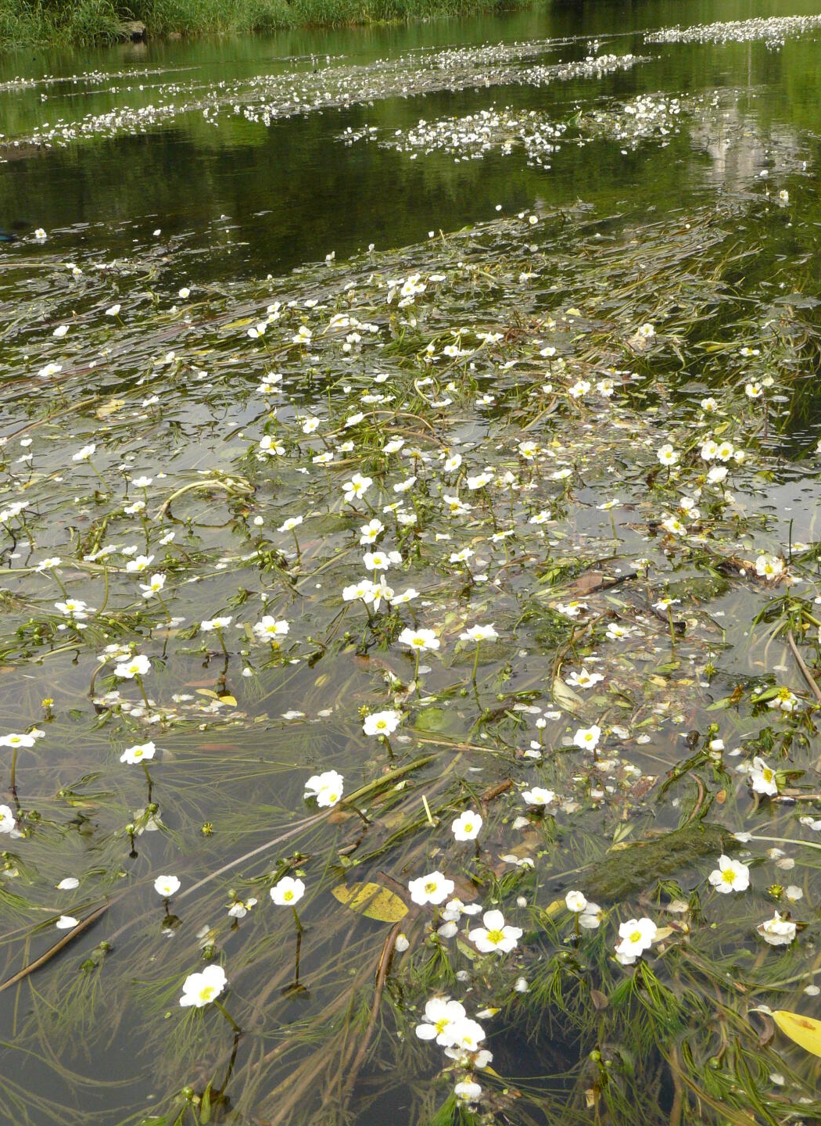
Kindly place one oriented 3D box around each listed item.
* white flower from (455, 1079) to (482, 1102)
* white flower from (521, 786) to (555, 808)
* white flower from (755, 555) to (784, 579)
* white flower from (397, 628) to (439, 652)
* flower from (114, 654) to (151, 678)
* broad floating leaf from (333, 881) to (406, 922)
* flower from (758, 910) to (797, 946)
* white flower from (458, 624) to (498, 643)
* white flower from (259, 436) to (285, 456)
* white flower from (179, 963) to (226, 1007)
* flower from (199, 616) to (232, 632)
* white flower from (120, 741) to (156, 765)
[{"bbox_3d":[0.029,0.259,0.749,0.012,0.006,0.012,-2,22,1],"label":"white flower"},{"bbox_3d":[0.090,0.165,1.072,0.023,0.009,0.023,-1,25,5],"label":"white flower"},{"bbox_3d":[0.342,0.004,1.453,0.027,0.011,0.027,3,53,13],"label":"white flower"},{"bbox_3d":[0.006,0.056,1.132,0.029,0.009,0.029,1,22,0],"label":"white flower"},{"bbox_3d":[-0.205,0.076,1.130,0.025,0.008,0.025,-20,25,-11],"label":"flower"},{"bbox_3d":[-0.025,0.219,0.989,0.029,0.005,0.056,-18,27,-34],"label":"broad floating leaf"},{"bbox_3d":[0.207,0.206,0.862,0.021,0.012,0.021,3,22,14],"label":"flower"},{"bbox_3d":[0.057,0.059,1.274,0.033,0.013,0.033,-6,22,4],"label":"white flower"},{"bbox_3d":[-0.158,-0.133,1.746,0.029,0.009,0.029,6,44,-6],"label":"white flower"},{"bbox_3d":[-0.109,0.226,0.812,0.029,0.006,0.029,-35,23,-15],"label":"white flower"},{"bbox_3d":[-0.160,0.051,1.258,0.026,0.005,0.026,-13,17,-8],"label":"flower"},{"bbox_3d":[-0.188,0.133,1.061,0.026,0.006,0.026,-19,20,-12],"label":"white flower"}]

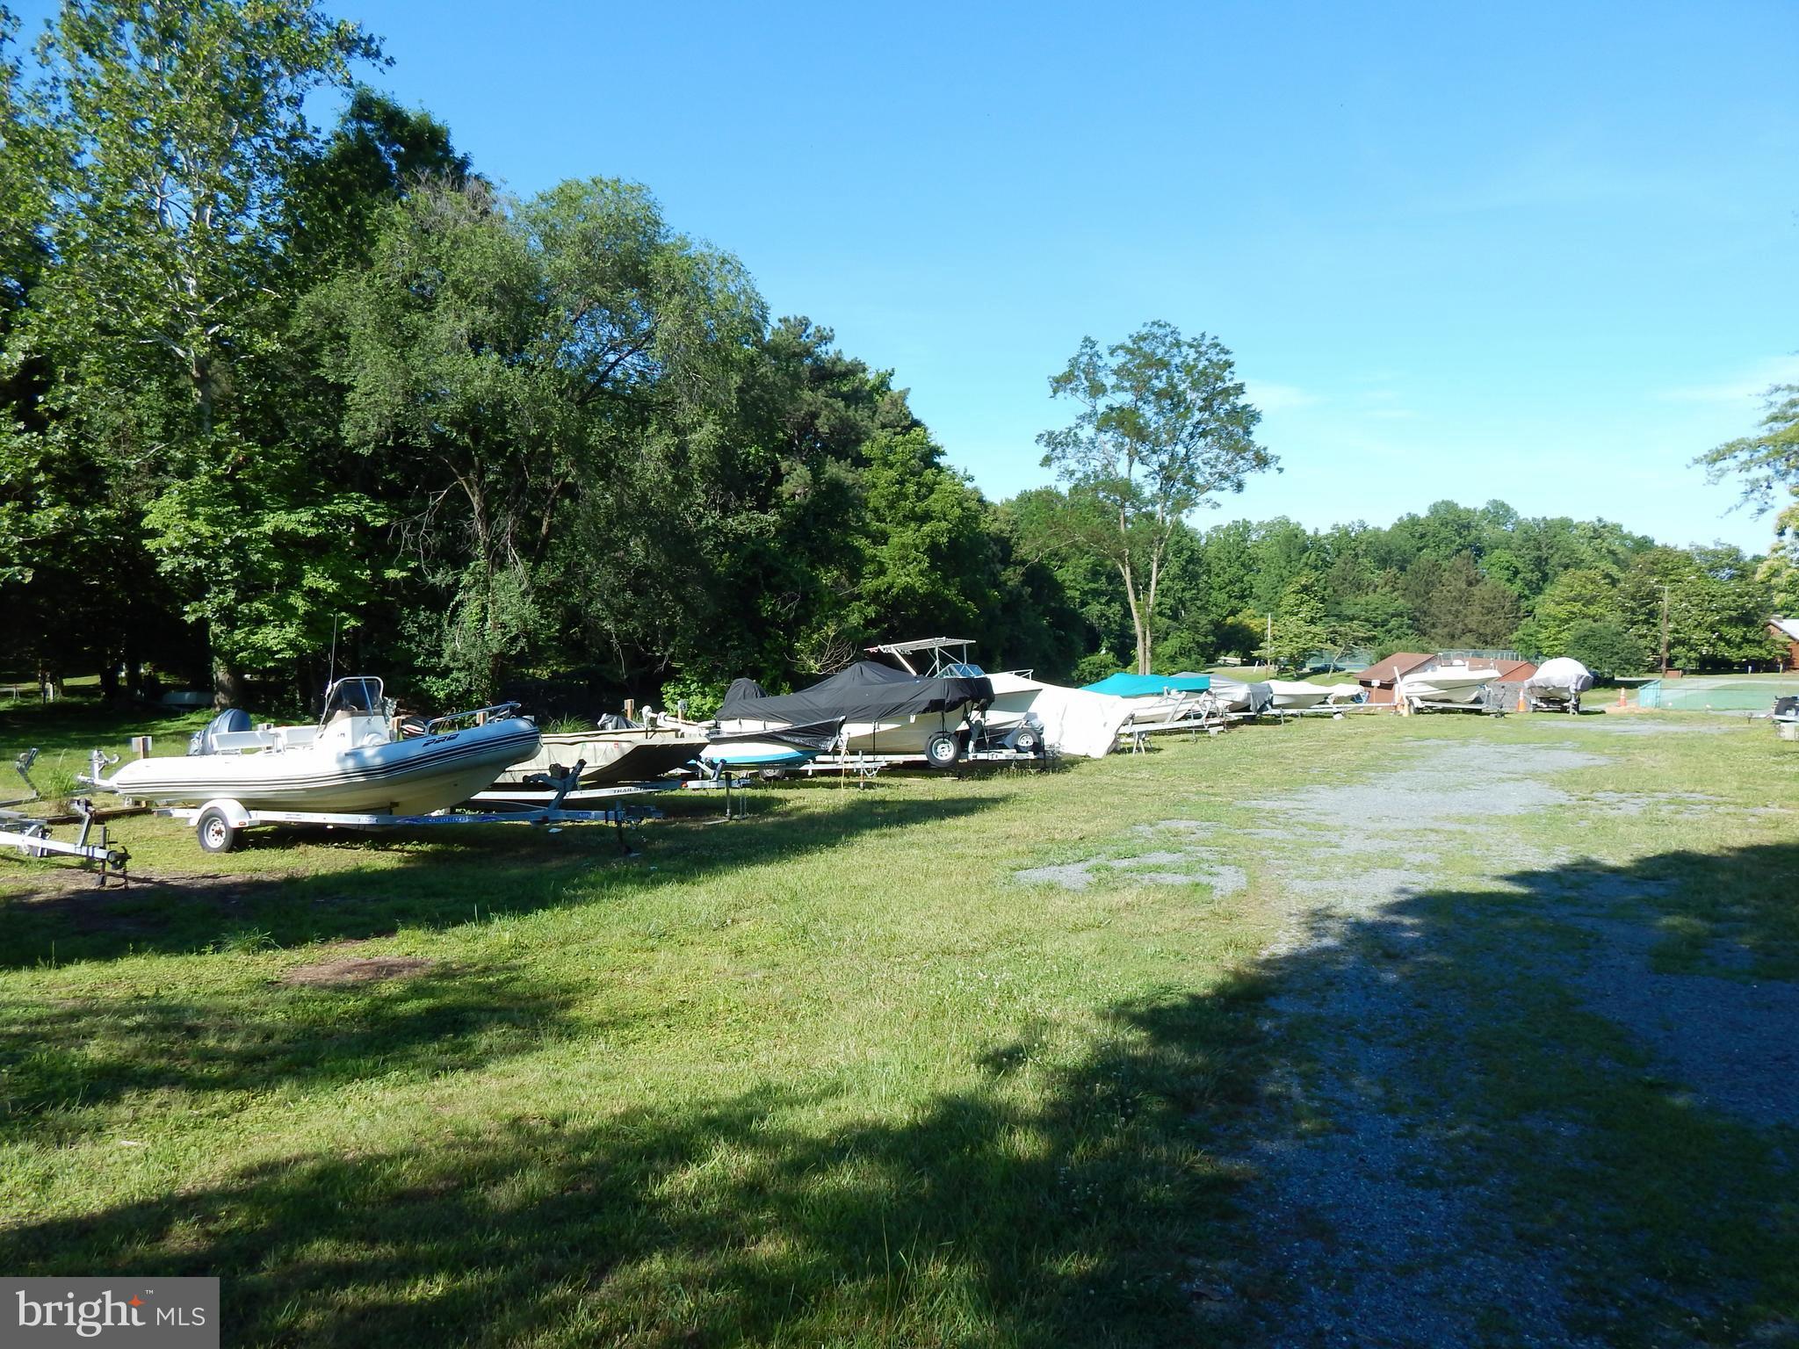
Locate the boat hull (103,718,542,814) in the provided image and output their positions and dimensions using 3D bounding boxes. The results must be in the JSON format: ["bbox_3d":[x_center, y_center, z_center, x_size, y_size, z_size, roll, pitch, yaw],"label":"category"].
[{"bbox_3d":[-7.600,1.240,15.900,6.450,1.300,2.400,-2,-1,18],"label":"boat hull"}]

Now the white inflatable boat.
[{"bbox_3d":[-7.600,0.970,15.900,6.500,1.880,2.400,-2,-1,18],"label":"white inflatable boat"}]

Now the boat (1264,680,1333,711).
[{"bbox_3d":[15.300,0.810,47.000,4.900,1.250,2.000,0,0,15],"label":"boat"}]

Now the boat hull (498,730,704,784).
[{"bbox_3d":[-5.700,1.320,18.700,5.200,0.800,1.750,-2,-1,27],"label":"boat hull"}]

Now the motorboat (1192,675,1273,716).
[{"bbox_3d":[11.300,0.800,42.000,5.000,1.550,2.100,0,0,15],"label":"motorboat"}]

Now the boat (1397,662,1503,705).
[{"bbox_3d":[27.800,0.470,58.000,2.250,2.100,5.600,0,0,-43],"label":"boat"}]

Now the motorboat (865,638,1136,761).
[{"bbox_3d":[1.200,0.400,28.000,6.800,2.600,2.400,0,0,20],"label":"motorboat"}]

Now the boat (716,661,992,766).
[{"bbox_3d":[-0.760,0.670,22.400,5.400,1.850,2.200,-2,-1,20],"label":"boat"}]

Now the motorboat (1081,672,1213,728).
[{"bbox_3d":[7.300,0.750,35.200,5.000,1.600,2.100,0,0,15],"label":"motorboat"}]

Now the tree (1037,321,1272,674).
[{"bbox_3d":[11.700,-7.500,52.000,10.600,17.000,10.000,0,0,0],"label":"tree"}]

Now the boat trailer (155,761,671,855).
[{"bbox_3d":[-6.650,1.740,15.600,7.400,1.300,2.300,-2,-1,18],"label":"boat trailer"}]

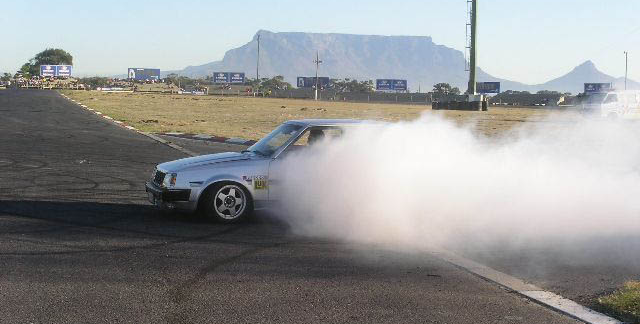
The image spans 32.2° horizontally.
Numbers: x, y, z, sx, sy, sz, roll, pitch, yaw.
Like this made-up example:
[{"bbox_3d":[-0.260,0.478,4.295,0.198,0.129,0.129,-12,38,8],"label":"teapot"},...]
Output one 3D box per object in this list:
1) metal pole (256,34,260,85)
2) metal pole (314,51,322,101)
[{"bbox_3d":[-10.305,-16.225,185.343,0.300,10.100,0.300,1,4,0],"label":"metal pole"},{"bbox_3d":[-0.334,-10.959,140.212,1.000,6.240,0.300,1,4,0],"label":"metal pole"}]

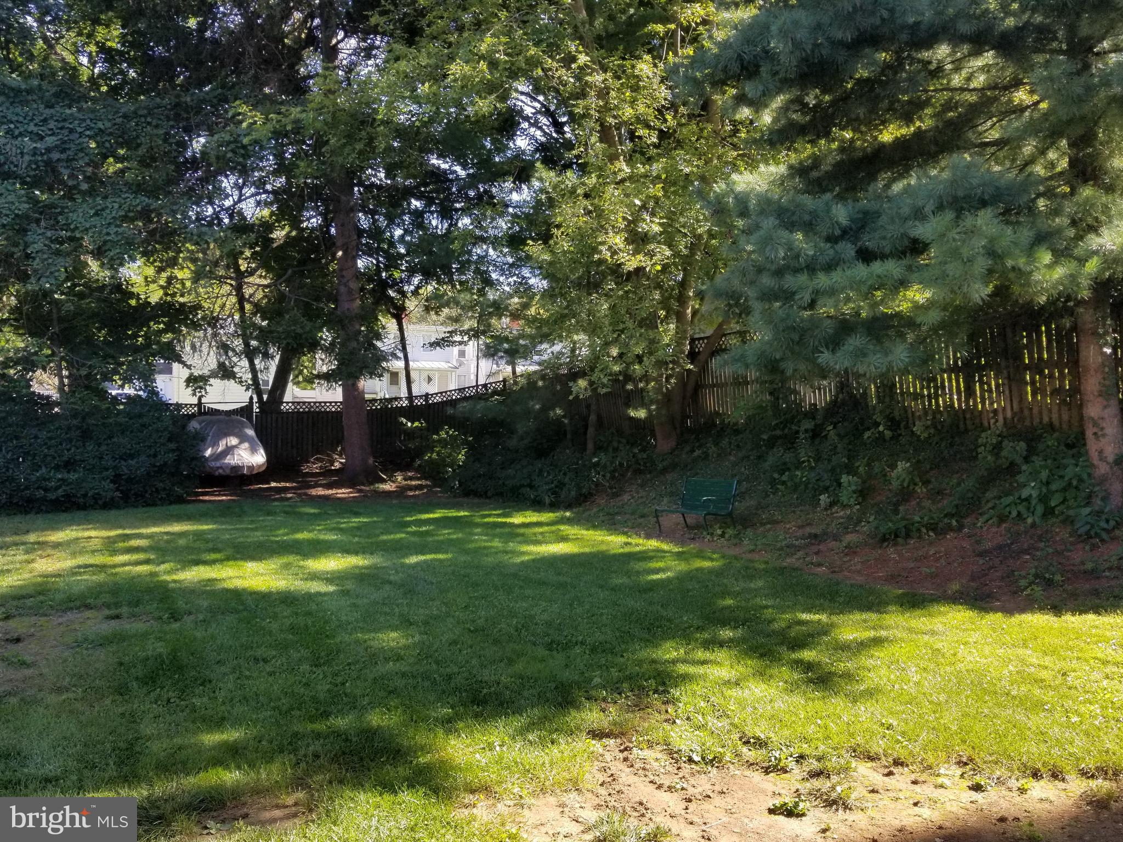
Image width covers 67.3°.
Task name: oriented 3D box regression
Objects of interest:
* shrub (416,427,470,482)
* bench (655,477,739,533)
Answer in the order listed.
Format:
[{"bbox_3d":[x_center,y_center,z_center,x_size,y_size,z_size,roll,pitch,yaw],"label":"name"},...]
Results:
[{"bbox_3d":[-2.870,0.810,20.400,1.300,1.340,1.250,-1,0,0],"label":"shrub"},{"bbox_3d":[2.130,1.320,13.300,0.640,0.820,1.220,-2,0,-32],"label":"bench"}]

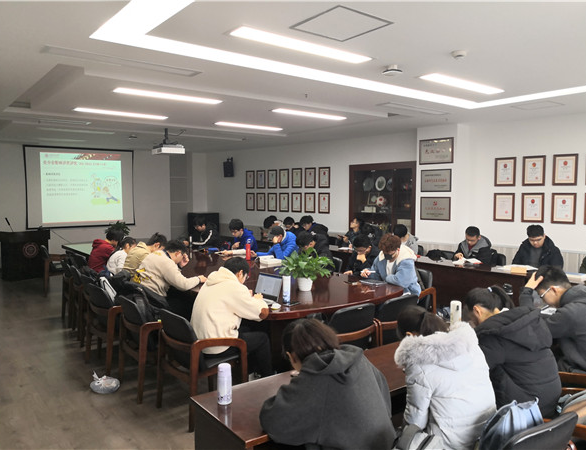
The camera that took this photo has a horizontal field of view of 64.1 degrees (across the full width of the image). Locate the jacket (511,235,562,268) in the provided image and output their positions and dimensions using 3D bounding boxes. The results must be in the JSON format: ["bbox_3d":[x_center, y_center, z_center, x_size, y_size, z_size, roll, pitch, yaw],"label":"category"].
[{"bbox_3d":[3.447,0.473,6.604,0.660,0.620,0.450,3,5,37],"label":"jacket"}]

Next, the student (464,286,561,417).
[{"bbox_3d":[1.181,0.928,2.851,0.750,1.150,0.530,4,5,44],"label":"student"}]

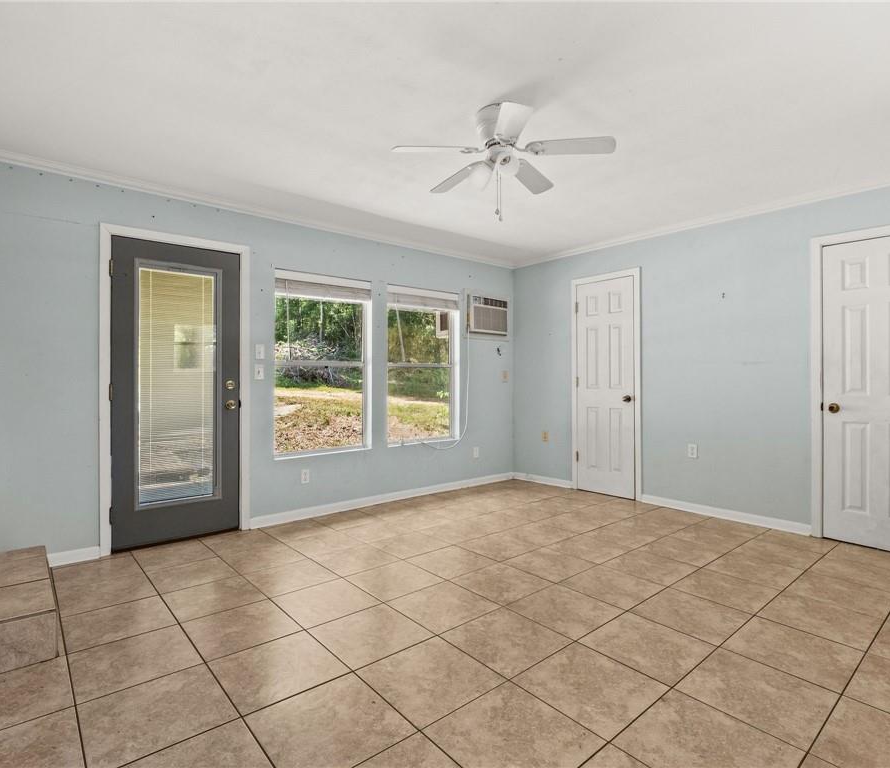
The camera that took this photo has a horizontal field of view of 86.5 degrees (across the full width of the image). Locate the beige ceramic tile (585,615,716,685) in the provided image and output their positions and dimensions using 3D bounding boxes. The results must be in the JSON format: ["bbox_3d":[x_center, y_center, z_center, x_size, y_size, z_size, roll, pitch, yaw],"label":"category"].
[{"bbox_3d":[0.838,1.085,1.958,0.402,0.015,0.402,0,0,-40],"label":"beige ceramic tile"}]

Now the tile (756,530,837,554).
[{"bbox_3d":[2.413,1.090,3.256,0.305,0.012,0.405,0,0,-40],"label":"tile"}]

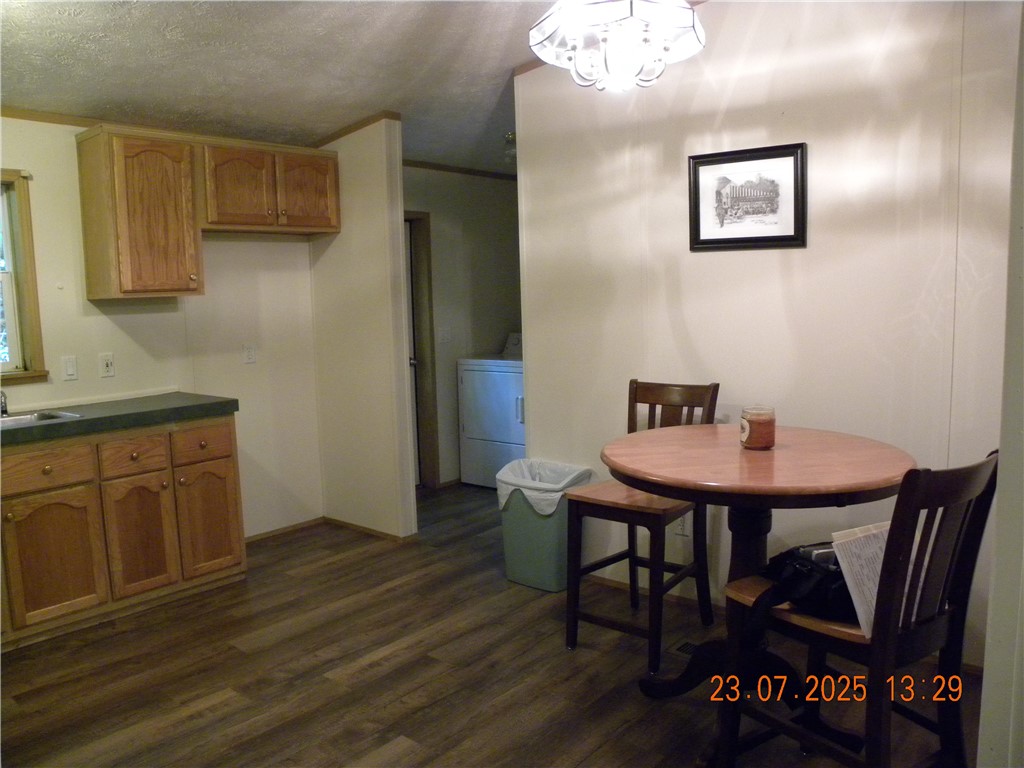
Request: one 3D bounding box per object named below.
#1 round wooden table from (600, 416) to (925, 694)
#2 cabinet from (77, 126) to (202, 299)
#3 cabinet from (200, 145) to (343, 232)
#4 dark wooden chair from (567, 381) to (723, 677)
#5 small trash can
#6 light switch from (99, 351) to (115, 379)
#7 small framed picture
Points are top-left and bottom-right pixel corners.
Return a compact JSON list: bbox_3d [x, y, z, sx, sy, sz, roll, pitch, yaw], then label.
[{"bbox_3d":[0.749,0.647,2.426,0.925,0.910,0.925,-1,6,0],"label":"round wooden table"},{"bbox_3d":[-1.853,-0.832,3.865,0.320,0.790,0.460,4,9,42],"label":"cabinet"},{"bbox_3d":[-1.414,-1.070,4.327,0.320,0.445,0.855,4,9,42],"label":"cabinet"},{"bbox_3d":[0.517,0.524,3.089,0.440,1.020,0.540,3,8,37],"label":"dark wooden chair"},{"bbox_3d":[0.153,0.708,3.775,0.380,0.520,0.280,3,8,37],"label":"small trash can"},{"bbox_3d":[-2.062,-0.094,3.928,0.010,0.116,0.070,4,9,42],"label":"light switch"},{"bbox_3d":[0.959,-0.755,3.158,0.480,0.402,0.025,3,8,34],"label":"small framed picture"}]

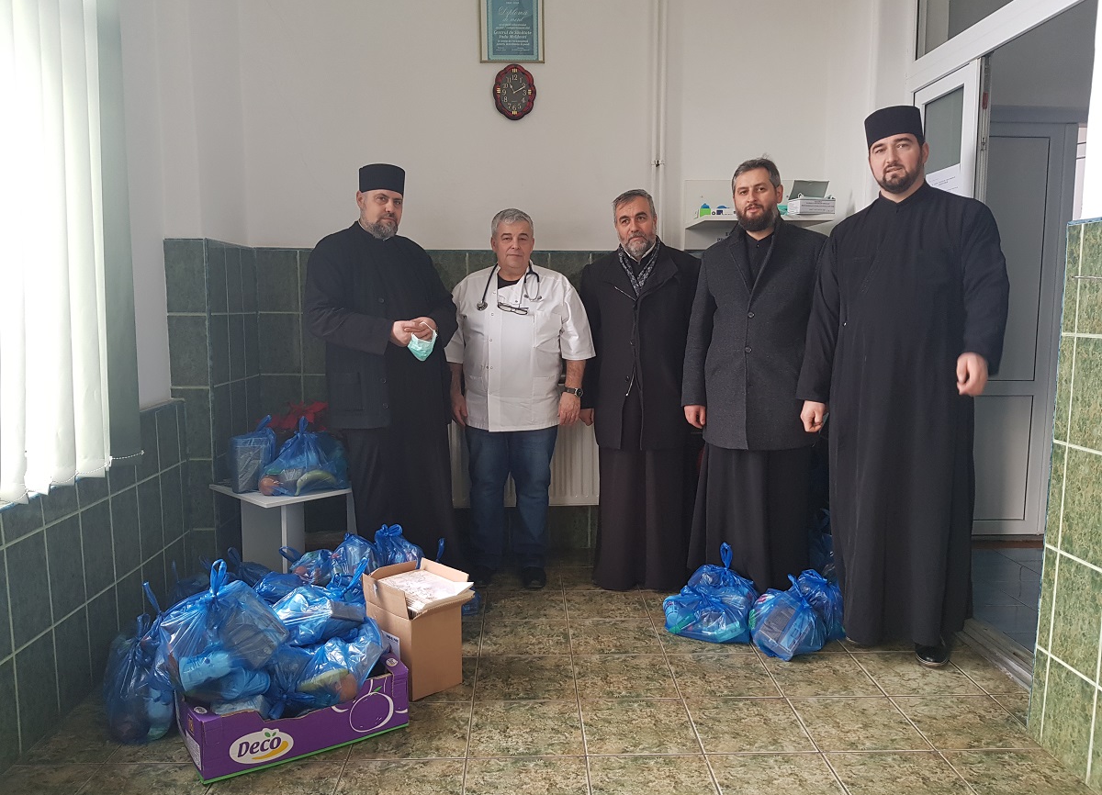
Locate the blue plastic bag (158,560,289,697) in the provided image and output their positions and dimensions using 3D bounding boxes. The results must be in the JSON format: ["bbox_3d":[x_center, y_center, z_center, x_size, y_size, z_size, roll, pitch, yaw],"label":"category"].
[{"bbox_3d":[-0.935,0.672,2.406,0.350,0.370,0.280,-2,7,-18],"label":"blue plastic bag"}]

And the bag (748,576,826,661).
[{"bbox_3d":[0.888,0.795,3.108,0.260,0.275,0.230,1,7,8],"label":"bag"}]

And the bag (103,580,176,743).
[{"bbox_3d":[-1.205,0.791,2.470,0.220,0.380,0.240,-3,8,-27],"label":"bag"}]

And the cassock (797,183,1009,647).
[{"bbox_3d":[1.288,0.076,3.037,0.690,1.680,0.440,2,7,20],"label":"cassock"}]

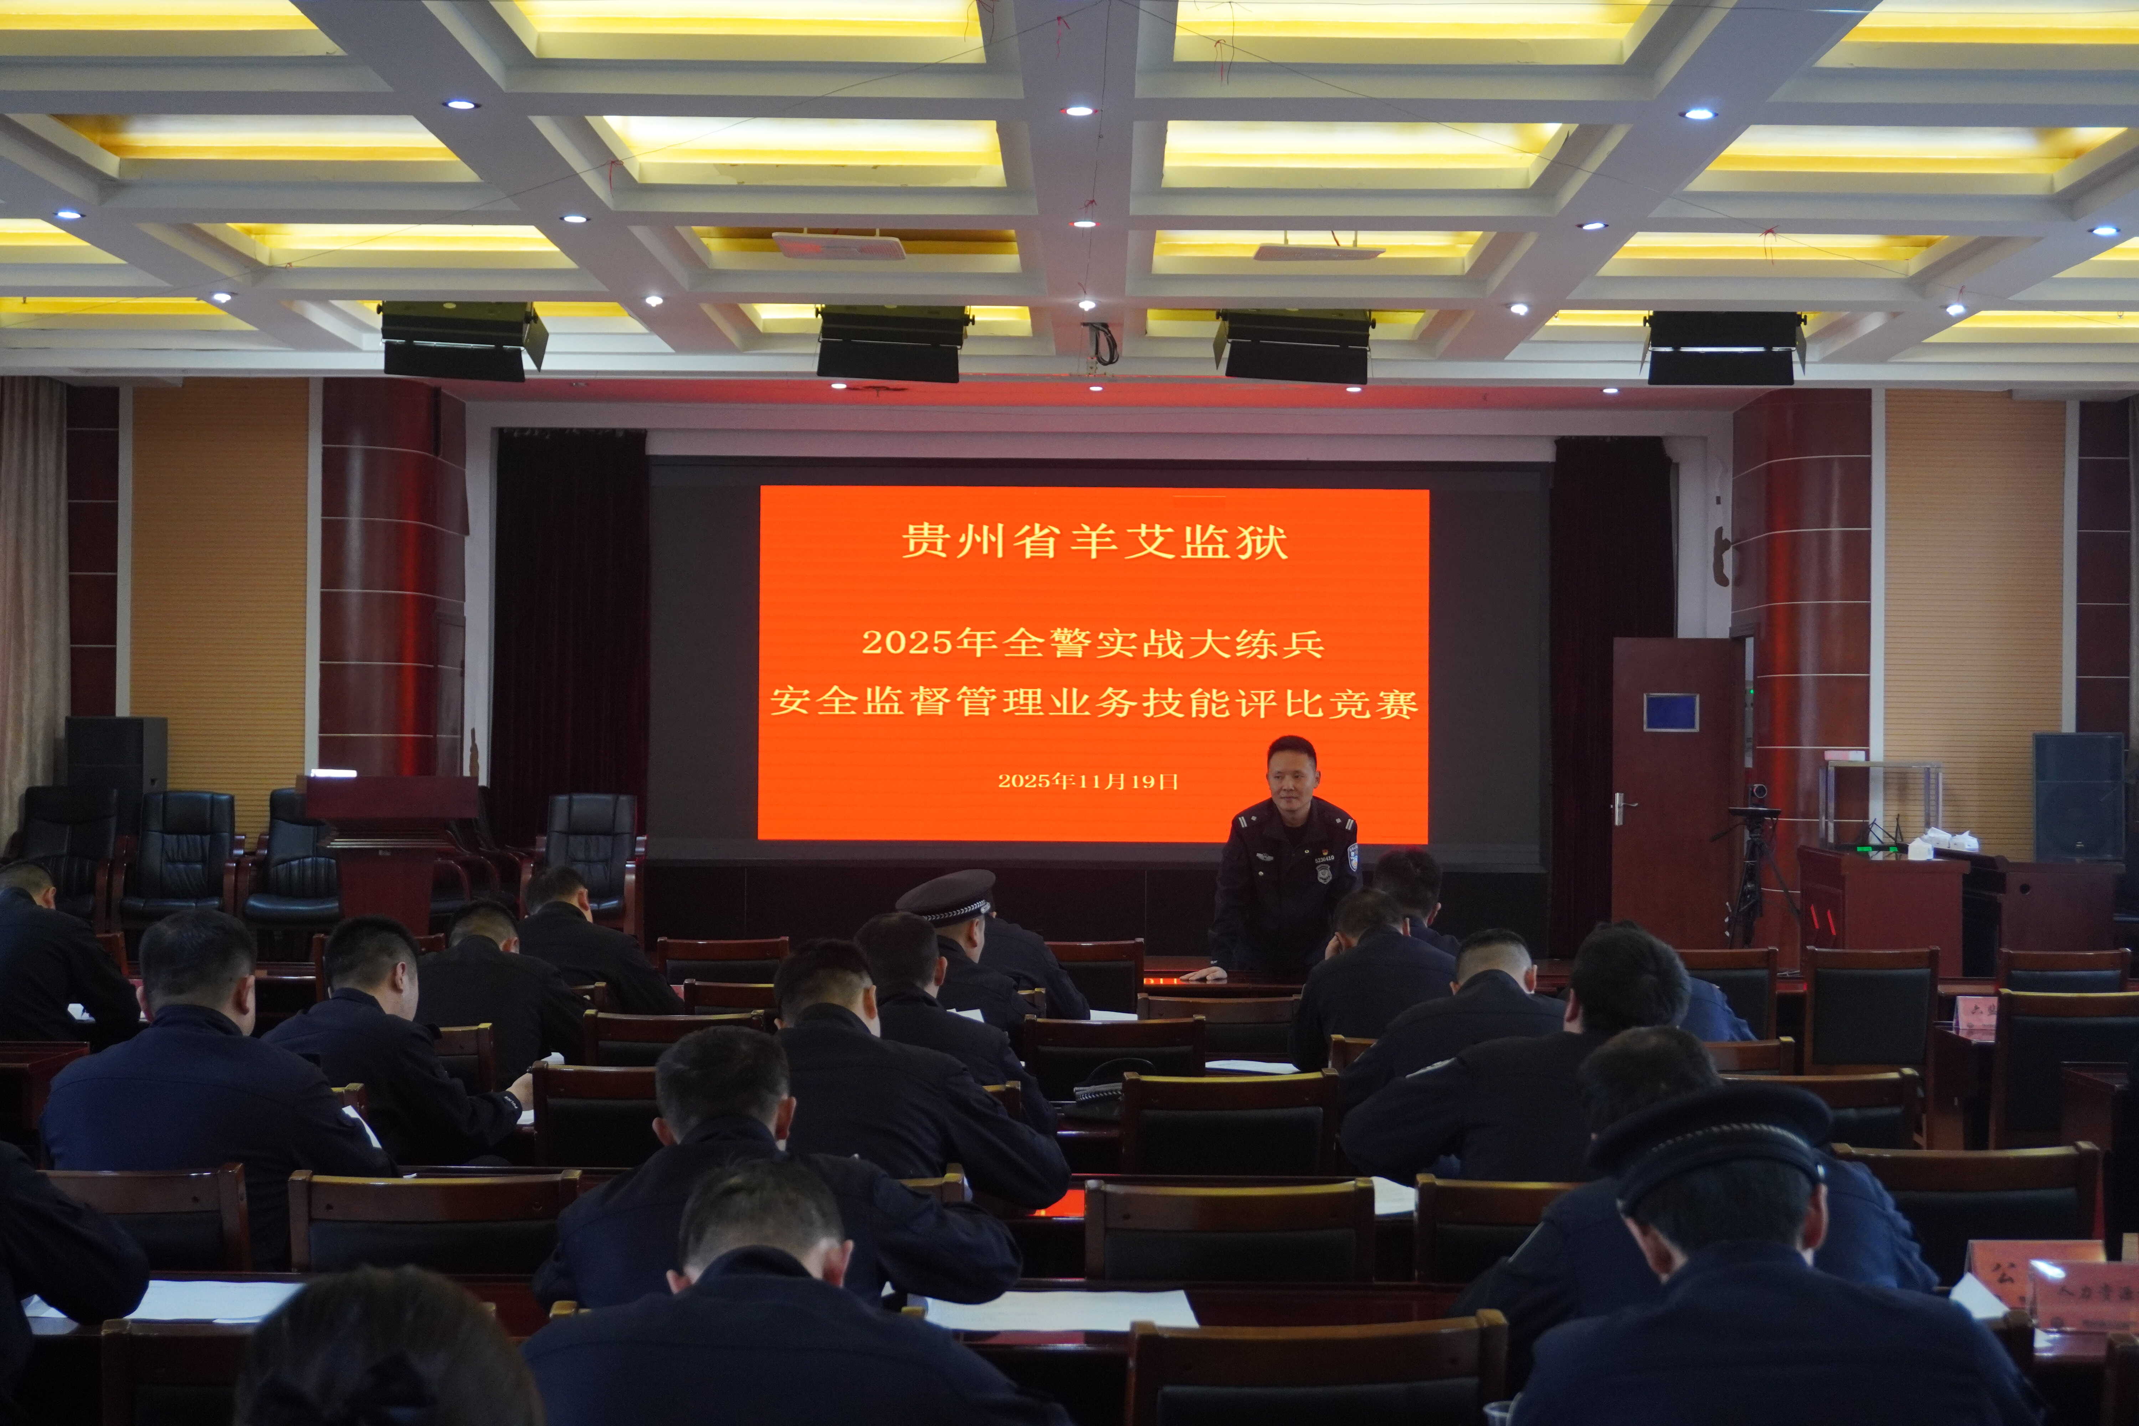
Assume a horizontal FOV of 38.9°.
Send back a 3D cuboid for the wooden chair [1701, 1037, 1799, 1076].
[{"bbox_3d":[1.436,1.201,7.146,0.450,0.920,0.530,0,-1,1],"label":"wooden chair"}]

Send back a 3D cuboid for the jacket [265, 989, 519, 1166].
[{"bbox_3d":[-1.339,0.854,6.000,0.550,0.610,0.500,0,-1,16],"label":"jacket"}]

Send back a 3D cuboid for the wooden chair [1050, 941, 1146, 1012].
[{"bbox_3d":[0.033,1.218,10.140,0.450,0.915,0.520,1,-1,1],"label":"wooden chair"}]

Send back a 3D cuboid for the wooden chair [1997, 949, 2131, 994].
[{"bbox_3d":[3.314,1.253,10.338,0.450,0.920,0.530,0,-1,1],"label":"wooden chair"}]

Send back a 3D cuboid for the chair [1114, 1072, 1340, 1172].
[{"bbox_3d":[0.290,1.178,6.302,0.450,0.920,0.530,0,-1,-6],"label":"chair"}]

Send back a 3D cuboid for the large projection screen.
[{"bbox_3d":[0.157,-0.275,17.200,5.103,2.296,0.080,1,-1,1],"label":"large projection screen"}]

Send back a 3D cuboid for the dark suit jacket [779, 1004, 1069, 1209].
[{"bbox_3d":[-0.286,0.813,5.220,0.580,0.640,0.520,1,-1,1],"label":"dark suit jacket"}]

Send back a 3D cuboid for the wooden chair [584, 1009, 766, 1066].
[{"bbox_3d":[-0.961,1.182,7.578,0.450,0.920,0.530,0,-1,-1],"label":"wooden chair"}]

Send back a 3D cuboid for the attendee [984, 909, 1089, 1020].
[{"bbox_3d":[-0.188,1.120,8.850,0.530,1.210,0.800,1,-1,1],"label":"attendee"}]

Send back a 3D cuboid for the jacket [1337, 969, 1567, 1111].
[{"bbox_3d":[0.840,0.849,6.200,0.600,0.647,0.500,1,-1,-2],"label":"jacket"}]

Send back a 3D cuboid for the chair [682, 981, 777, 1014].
[{"bbox_3d":[-0.849,1.203,8.645,0.450,0.920,0.530,0,-1,1],"label":"chair"}]

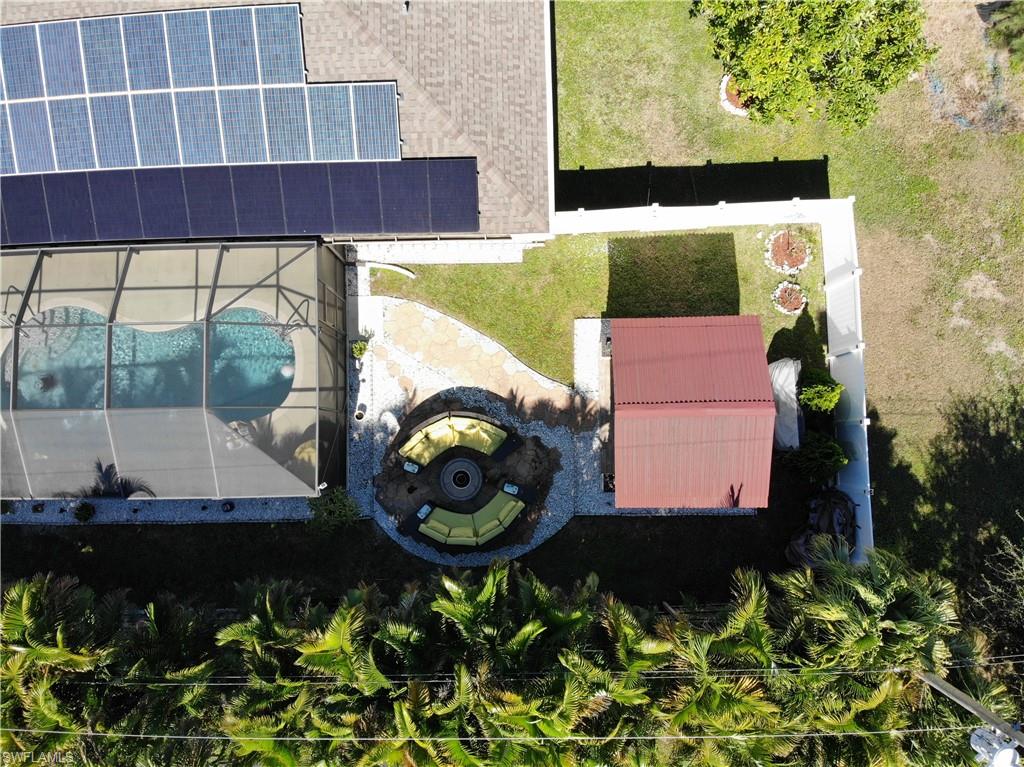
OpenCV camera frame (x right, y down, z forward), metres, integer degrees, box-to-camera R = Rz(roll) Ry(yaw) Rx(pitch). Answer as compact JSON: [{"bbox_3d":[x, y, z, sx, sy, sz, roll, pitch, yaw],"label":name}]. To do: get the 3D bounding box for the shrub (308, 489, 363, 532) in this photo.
[{"bbox_3d":[-4.691,3.366,18.806,1.200,1.150,1.100,-1,85,3],"label":"shrub"}]

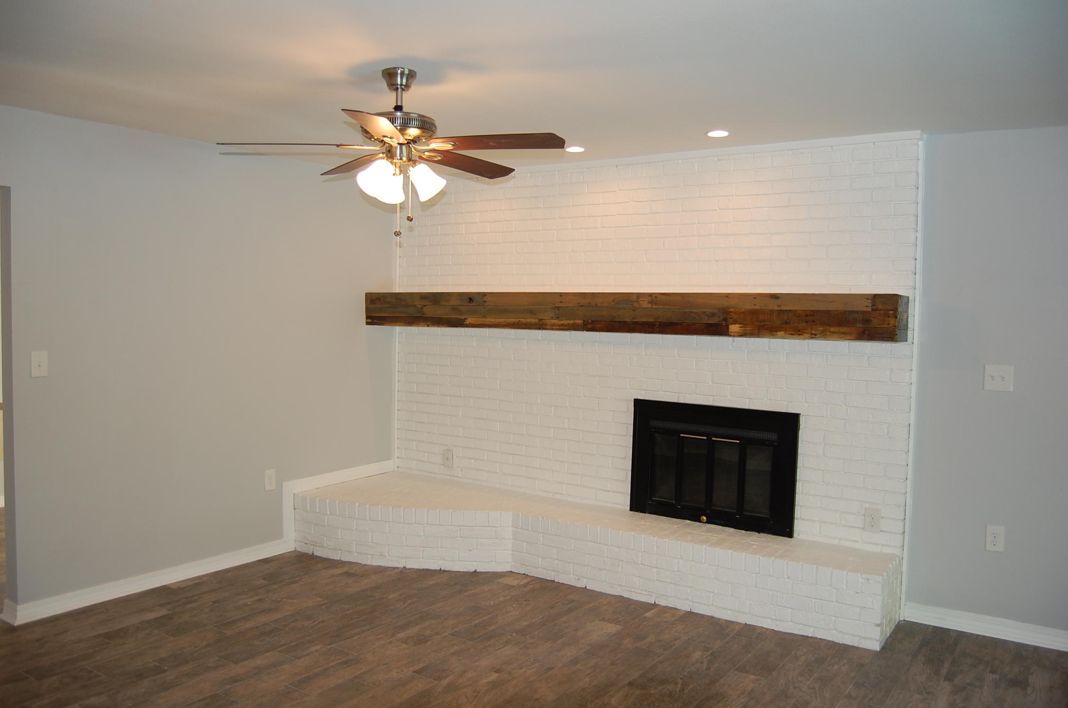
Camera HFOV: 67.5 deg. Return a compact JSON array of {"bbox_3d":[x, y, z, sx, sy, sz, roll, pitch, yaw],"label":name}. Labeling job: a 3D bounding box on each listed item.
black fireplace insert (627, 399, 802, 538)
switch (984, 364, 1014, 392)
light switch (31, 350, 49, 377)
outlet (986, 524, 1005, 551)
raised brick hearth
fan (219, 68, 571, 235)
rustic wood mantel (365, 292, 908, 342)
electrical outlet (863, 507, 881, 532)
[{"bbox_3d":[0.977,0.627,4.480,0.960,0.672,0.050,3,4,32],"label":"black fireplace insert"},{"bbox_3d":[2.183,0.113,3.757,0.118,0.118,0.012,3,4,32],"label":"switch"},{"bbox_3d":[-2.334,0.049,3.777,0.010,0.118,0.072,3,4,37],"label":"light switch"},{"bbox_3d":[2.184,0.878,3.789,0.073,0.118,0.010,3,4,32],"label":"outlet"},{"bbox_3d":[0.144,1.114,4.493,3.352,0.350,0.936,3,3,33],"label":"raised brick hearth"},{"bbox_3d":[-0.512,-0.750,2.985,1.300,0.605,1.300,3,4,32],"label":"fan"},{"bbox_3d":[0.338,-0.241,4.721,3.370,0.223,0.260,3,4,32],"label":"rustic wood mantel"},{"bbox_3d":[1.710,0.844,4.051,0.074,0.119,0.010,3,4,32],"label":"electrical outlet"}]

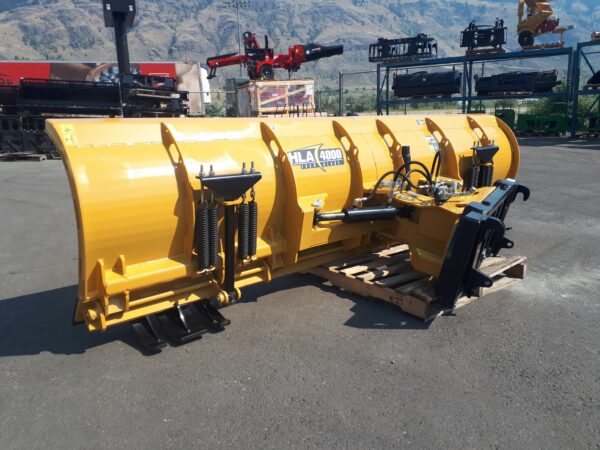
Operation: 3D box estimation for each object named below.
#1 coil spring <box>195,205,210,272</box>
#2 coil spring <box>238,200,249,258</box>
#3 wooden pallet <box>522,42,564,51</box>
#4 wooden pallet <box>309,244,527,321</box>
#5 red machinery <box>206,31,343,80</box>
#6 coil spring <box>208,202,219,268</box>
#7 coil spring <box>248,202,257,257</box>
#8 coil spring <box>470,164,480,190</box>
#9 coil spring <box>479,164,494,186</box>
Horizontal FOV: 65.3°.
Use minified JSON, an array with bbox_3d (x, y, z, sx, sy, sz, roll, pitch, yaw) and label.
[{"bbox_3d":[-0.527,0.068,2.557,0.055,0.350,0.055,-12,20,-40],"label":"coil spring"},{"bbox_3d":[-0.329,0.035,2.726,0.055,0.350,0.055,1,15,0],"label":"coil spring"},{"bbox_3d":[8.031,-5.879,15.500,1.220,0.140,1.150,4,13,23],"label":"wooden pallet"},{"bbox_3d":[0.747,0.276,3.175,1.030,0.136,1.133,-10,15,-35],"label":"wooden pallet"},{"bbox_3d":[-0.934,-5.941,16.500,4.700,1.500,1.500,4,13,22],"label":"red machinery"},{"bbox_3d":[-0.480,0.058,2.597,0.055,0.350,0.055,1,15,0],"label":"coil spring"},{"bbox_3d":[-0.281,0.021,2.766,0.055,0.350,0.055,1,15,0],"label":"coil spring"},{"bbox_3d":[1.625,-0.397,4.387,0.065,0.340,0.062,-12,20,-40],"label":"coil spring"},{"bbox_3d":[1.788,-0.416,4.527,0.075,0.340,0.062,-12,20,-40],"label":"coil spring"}]

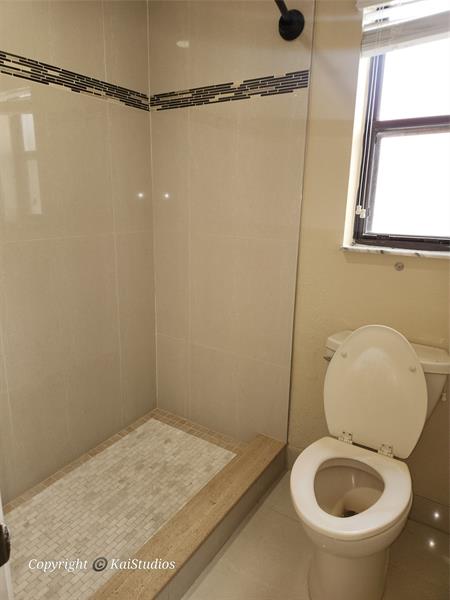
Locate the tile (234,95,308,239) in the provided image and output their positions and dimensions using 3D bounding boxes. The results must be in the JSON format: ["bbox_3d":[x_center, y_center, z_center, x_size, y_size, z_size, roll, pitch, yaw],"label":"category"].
[{"bbox_3d":[0.203,-0.579,1.796,0.311,0.604,0.012,10,17,32],"label":"tile"}]

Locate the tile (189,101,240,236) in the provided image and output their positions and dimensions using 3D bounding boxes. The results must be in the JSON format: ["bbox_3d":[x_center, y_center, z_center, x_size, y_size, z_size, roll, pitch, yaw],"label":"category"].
[{"bbox_3d":[-0.054,-0.625,1.960,0.301,0.604,0.012,10,17,32],"label":"tile"}]

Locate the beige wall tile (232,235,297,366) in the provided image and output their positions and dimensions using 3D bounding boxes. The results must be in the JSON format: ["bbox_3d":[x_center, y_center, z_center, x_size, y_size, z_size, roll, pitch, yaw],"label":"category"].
[{"bbox_3d":[0.193,0.010,1.943,0.311,0.604,0.012,10,17,32],"label":"beige wall tile"}]

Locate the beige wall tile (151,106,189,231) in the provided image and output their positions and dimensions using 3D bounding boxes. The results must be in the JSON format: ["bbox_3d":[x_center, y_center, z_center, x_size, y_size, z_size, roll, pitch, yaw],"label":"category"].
[{"bbox_3d":[-0.286,-0.666,2.109,0.250,0.604,0.012,10,17,32],"label":"beige wall tile"}]

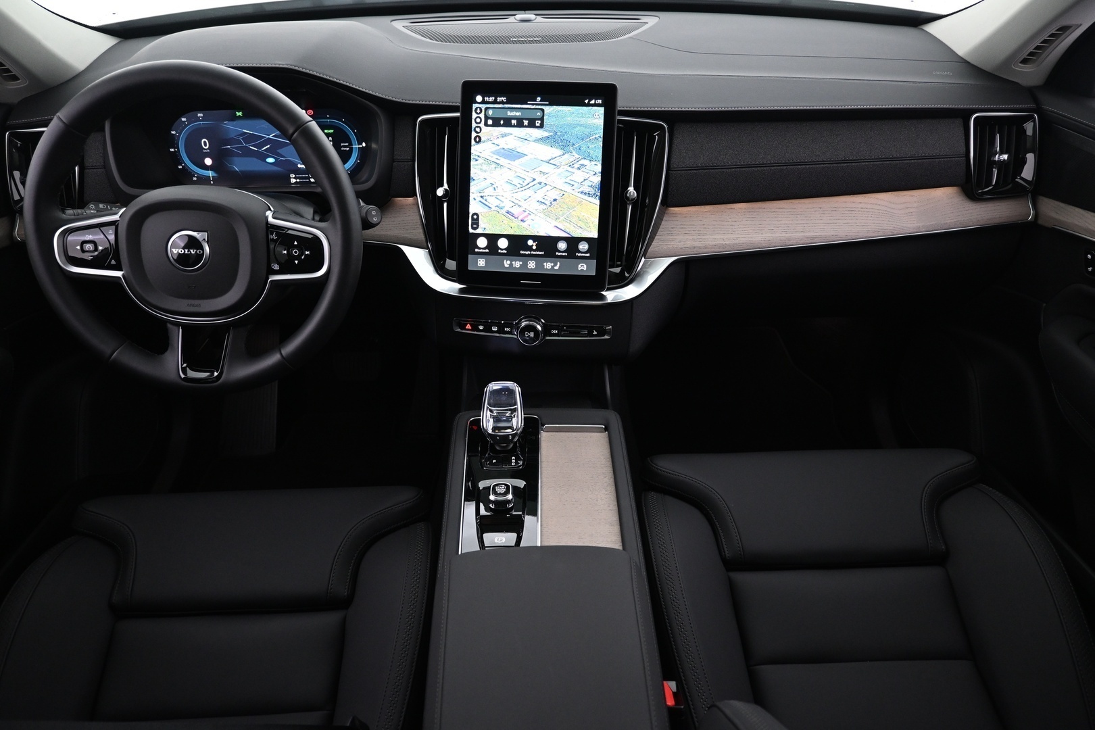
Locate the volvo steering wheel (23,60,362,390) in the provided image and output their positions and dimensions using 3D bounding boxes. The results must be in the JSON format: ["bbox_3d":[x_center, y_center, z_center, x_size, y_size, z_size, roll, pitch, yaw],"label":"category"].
[{"bbox_3d":[-0.405,-0.154,0.871,0.375,0.370,0.100,0,11,-3],"label":"volvo steering wheel"}]

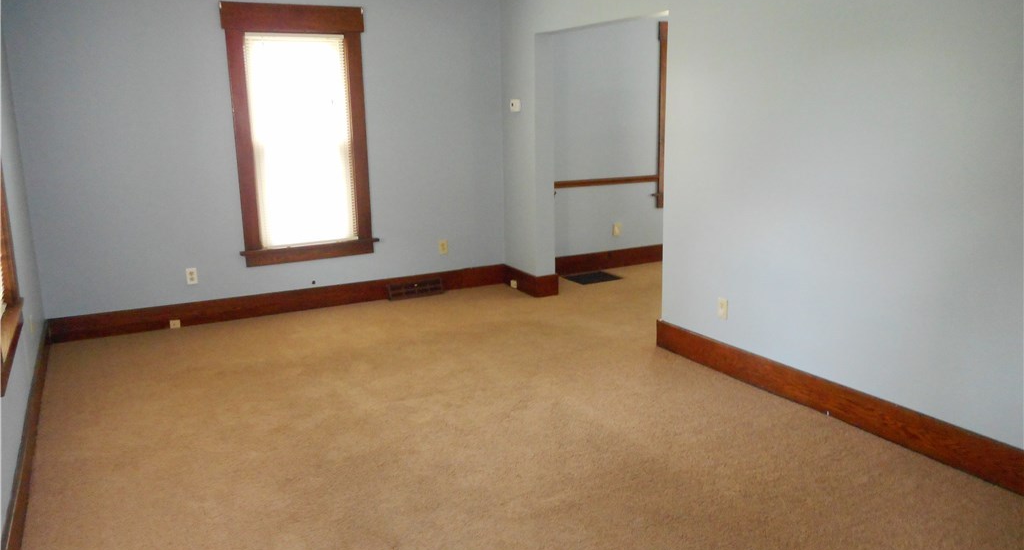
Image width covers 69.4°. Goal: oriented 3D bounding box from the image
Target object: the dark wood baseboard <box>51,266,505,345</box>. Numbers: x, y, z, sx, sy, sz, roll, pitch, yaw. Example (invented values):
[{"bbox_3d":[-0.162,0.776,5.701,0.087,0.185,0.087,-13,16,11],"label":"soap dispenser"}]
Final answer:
[{"bbox_3d":[-1.592,0.186,5.727,3.430,0.170,0.030,-8,14,-29],"label":"dark wood baseboard"}]

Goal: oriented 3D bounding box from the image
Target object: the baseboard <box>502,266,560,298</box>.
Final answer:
[{"bbox_3d":[0.139,0.033,6.299,0.203,0.176,0.626,-8,14,-29],"label":"baseboard"}]

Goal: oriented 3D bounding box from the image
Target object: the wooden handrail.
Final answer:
[{"bbox_3d":[0.789,-0.854,6.827,1.415,0.061,0.033,-8,14,-29],"label":"wooden handrail"}]

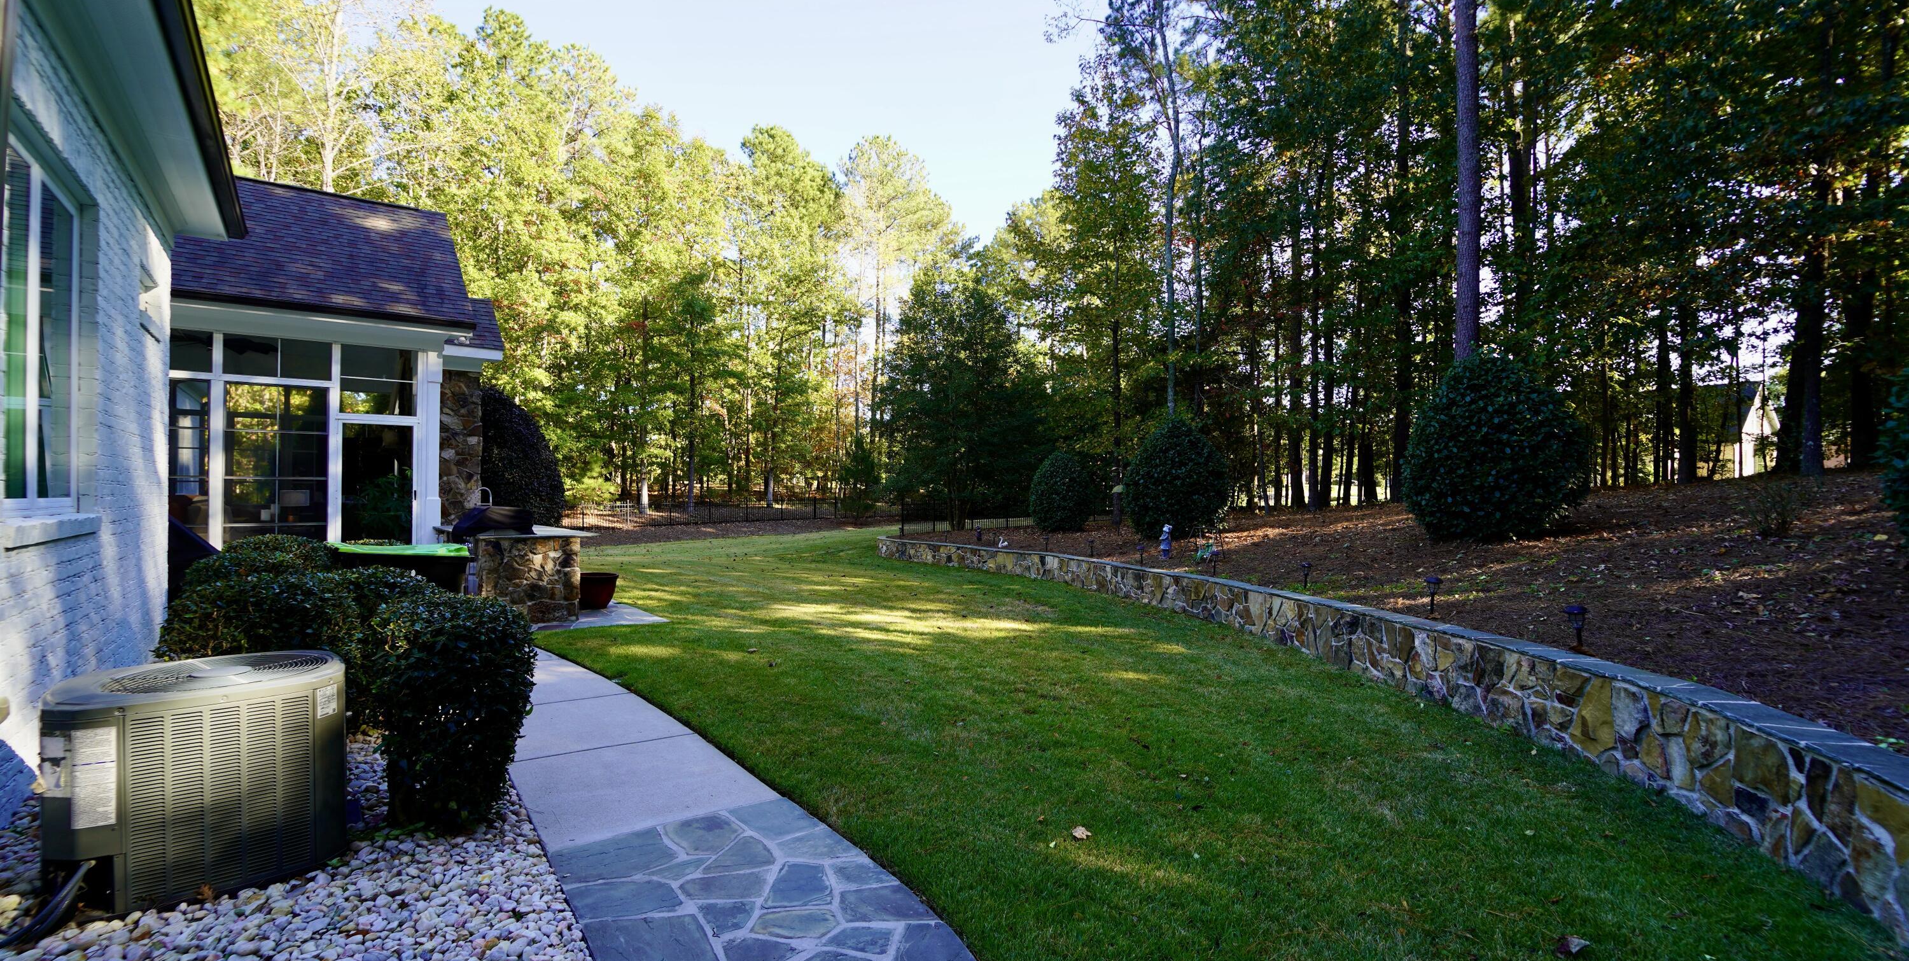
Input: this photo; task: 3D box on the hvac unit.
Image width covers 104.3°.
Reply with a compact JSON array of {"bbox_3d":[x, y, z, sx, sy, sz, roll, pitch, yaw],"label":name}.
[{"bbox_3d":[-2.765,1.049,2.777,0.740,0.700,0.740,1,-1,-41],"label":"hvac unit"}]

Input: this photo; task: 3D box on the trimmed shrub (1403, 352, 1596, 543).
[{"bbox_3d":[6.482,-0.396,8.906,1.850,2.209,1.850,-1,-1,37],"label":"trimmed shrub"}]

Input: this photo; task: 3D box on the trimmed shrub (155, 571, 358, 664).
[{"bbox_3d":[-4.026,0.967,4.237,0.800,0.905,0.750,1,-1,-41],"label":"trimmed shrub"}]

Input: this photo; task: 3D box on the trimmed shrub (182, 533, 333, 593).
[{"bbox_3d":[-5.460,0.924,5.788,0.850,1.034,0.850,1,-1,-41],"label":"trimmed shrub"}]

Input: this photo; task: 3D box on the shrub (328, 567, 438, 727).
[{"bbox_3d":[-3.357,0.966,4.367,0.620,0.911,0.620,1,-1,-41],"label":"shrub"}]

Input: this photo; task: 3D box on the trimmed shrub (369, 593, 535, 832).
[{"bbox_3d":[-2.136,0.939,3.137,0.600,0.930,0.620,1,-1,-41],"label":"trimmed shrub"}]

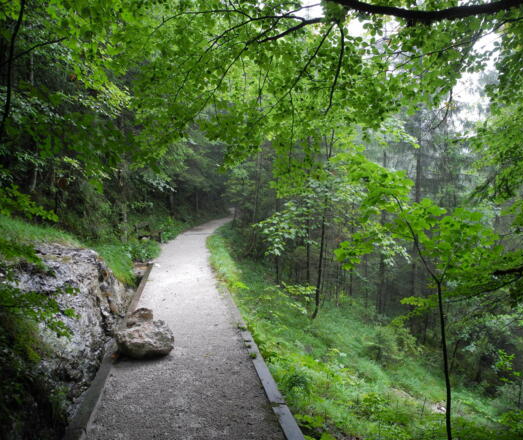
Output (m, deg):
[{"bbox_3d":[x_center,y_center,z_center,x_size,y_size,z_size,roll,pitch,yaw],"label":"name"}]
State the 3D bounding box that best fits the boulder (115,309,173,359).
[{"bbox_3d":[-1.135,1.070,4.650,0.560,0.370,0.520,-1,4,-12],"label":"boulder"}]

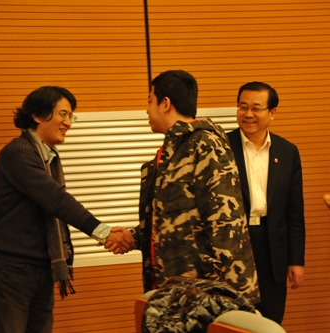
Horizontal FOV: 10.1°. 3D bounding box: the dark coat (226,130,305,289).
[{"bbox_3d":[0.430,0.180,8.450,0.490,0.710,0.270,-3,0,23],"label":"dark coat"}]

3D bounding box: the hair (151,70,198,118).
[{"bbox_3d":[0.038,-0.290,7.600,0.205,0.190,0.175,-12,-4,23],"label":"hair"}]

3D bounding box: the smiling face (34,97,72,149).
[{"bbox_3d":[-0.466,-0.185,7.870,0.140,0.210,0.160,6,5,35],"label":"smiling face"}]

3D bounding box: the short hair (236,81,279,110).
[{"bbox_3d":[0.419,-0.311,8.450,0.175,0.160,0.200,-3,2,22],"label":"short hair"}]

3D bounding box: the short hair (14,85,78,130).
[{"bbox_3d":[-0.505,-0.245,7.920,0.250,0.200,0.190,6,5,35],"label":"short hair"}]

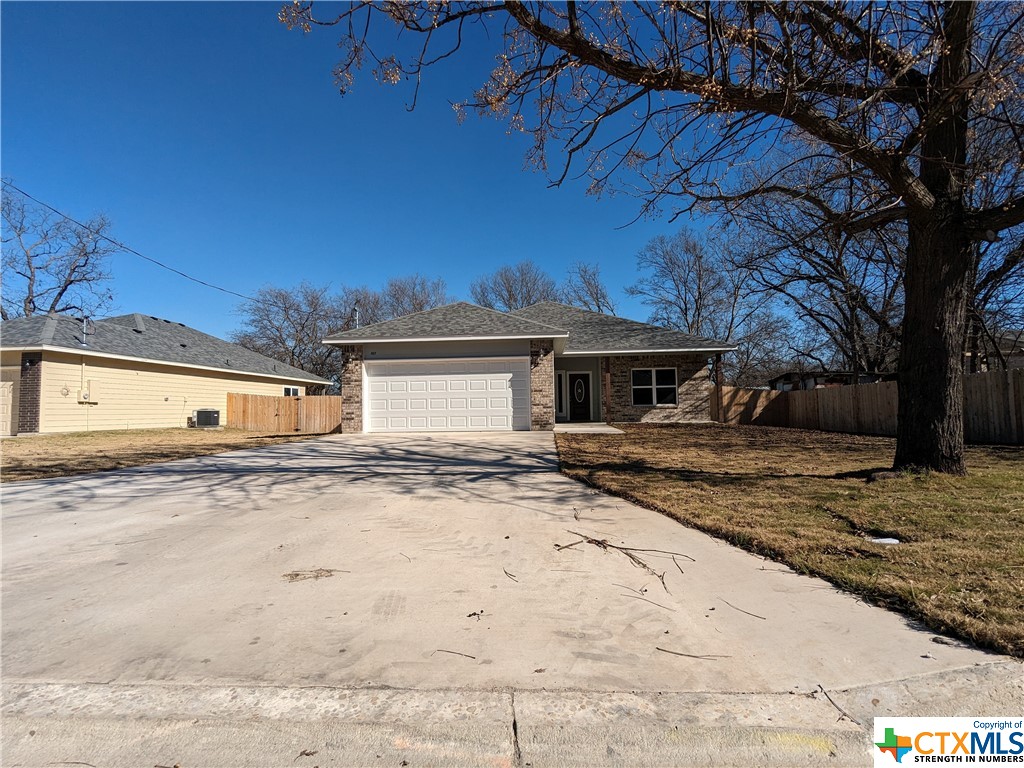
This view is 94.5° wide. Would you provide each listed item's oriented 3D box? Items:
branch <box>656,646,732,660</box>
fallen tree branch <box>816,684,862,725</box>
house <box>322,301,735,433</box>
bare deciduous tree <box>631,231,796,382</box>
[{"bbox_3d":[1.077,1.606,2.804,0.431,0.018,0.070,-1,1,15],"label":"branch"},{"bbox_3d":[1.625,1.606,2.377,0.112,0.020,0.285,-1,1,12],"label":"fallen tree branch"},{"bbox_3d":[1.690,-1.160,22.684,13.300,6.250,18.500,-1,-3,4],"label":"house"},{"bbox_3d":[15.392,-4.670,36.378,12.573,14.851,11.316,-1,-3,4],"label":"bare deciduous tree"}]

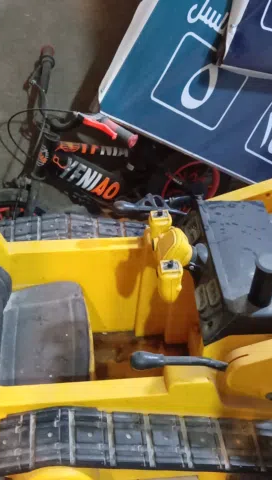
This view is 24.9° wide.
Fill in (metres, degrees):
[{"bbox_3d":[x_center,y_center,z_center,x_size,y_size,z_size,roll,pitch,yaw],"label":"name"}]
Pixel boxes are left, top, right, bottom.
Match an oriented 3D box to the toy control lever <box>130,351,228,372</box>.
[{"bbox_3d":[0.070,0.191,0.965,0.153,0.031,0.030,5,38,-9],"label":"toy control lever"}]

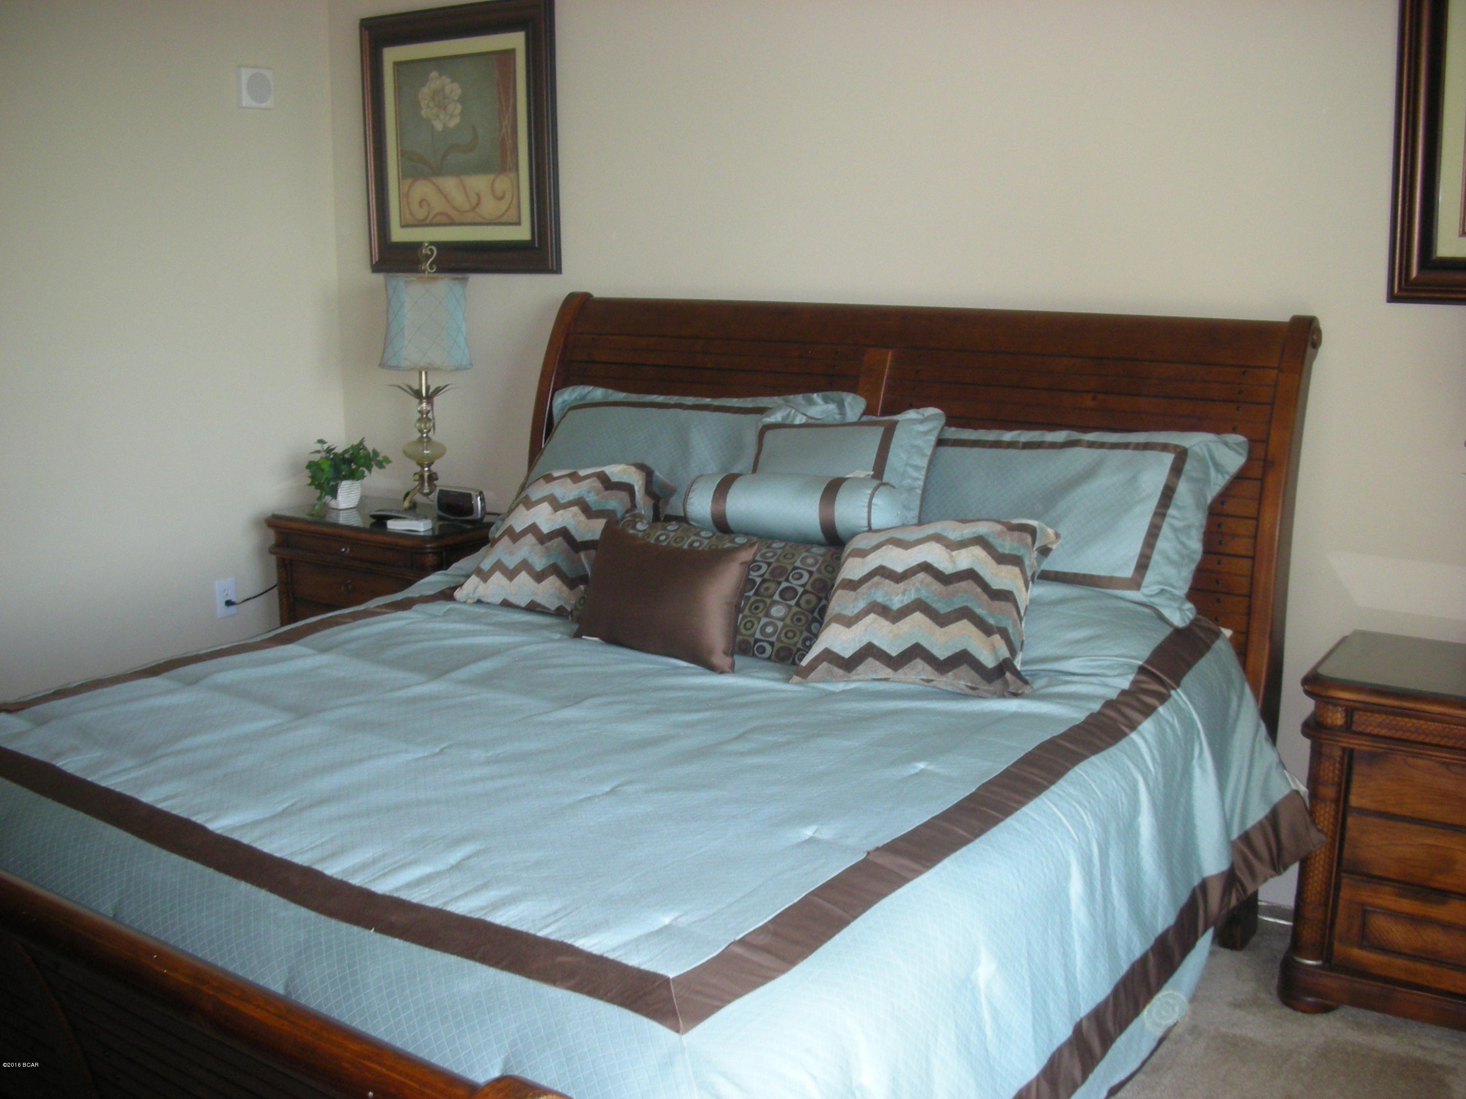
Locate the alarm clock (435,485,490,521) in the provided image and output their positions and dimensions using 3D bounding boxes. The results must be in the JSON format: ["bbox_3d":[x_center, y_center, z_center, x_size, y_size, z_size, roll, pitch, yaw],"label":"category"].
[{"bbox_3d":[-0.815,-0.147,4.507,0.160,0.105,0.080,7,14,31],"label":"alarm clock"}]

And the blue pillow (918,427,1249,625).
[{"bbox_3d":[0.567,-0.088,3.138,0.900,0.160,0.490,7,59,31],"label":"blue pillow"}]

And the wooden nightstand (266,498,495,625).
[{"bbox_3d":[-1.004,0.280,4.549,0.680,0.750,0.460,7,14,31],"label":"wooden nightstand"}]

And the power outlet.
[{"bbox_3d":[-1.554,0.149,4.558,0.012,0.118,0.073,7,14,31],"label":"power outlet"}]

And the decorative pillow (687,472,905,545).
[{"bbox_3d":[0.122,-0.099,3.128,0.480,0.140,0.140,7,14,31],"label":"decorative pillow"}]

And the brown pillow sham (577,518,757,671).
[{"bbox_3d":[-0.134,0.084,2.931,0.390,0.260,0.130,9,-13,35],"label":"brown pillow sham"}]

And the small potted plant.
[{"bbox_3d":[-1.203,-0.232,4.633,0.230,0.220,0.210,7,14,31],"label":"small potted plant"}]

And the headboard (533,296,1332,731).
[{"bbox_3d":[0.360,0.080,3.776,2.017,1.392,0.270,7,14,31],"label":"headboard"}]

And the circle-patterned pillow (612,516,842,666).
[{"bbox_3d":[-0.012,0.054,3.115,0.590,0.310,0.140,8,-24,33],"label":"circle-patterned pillow"}]

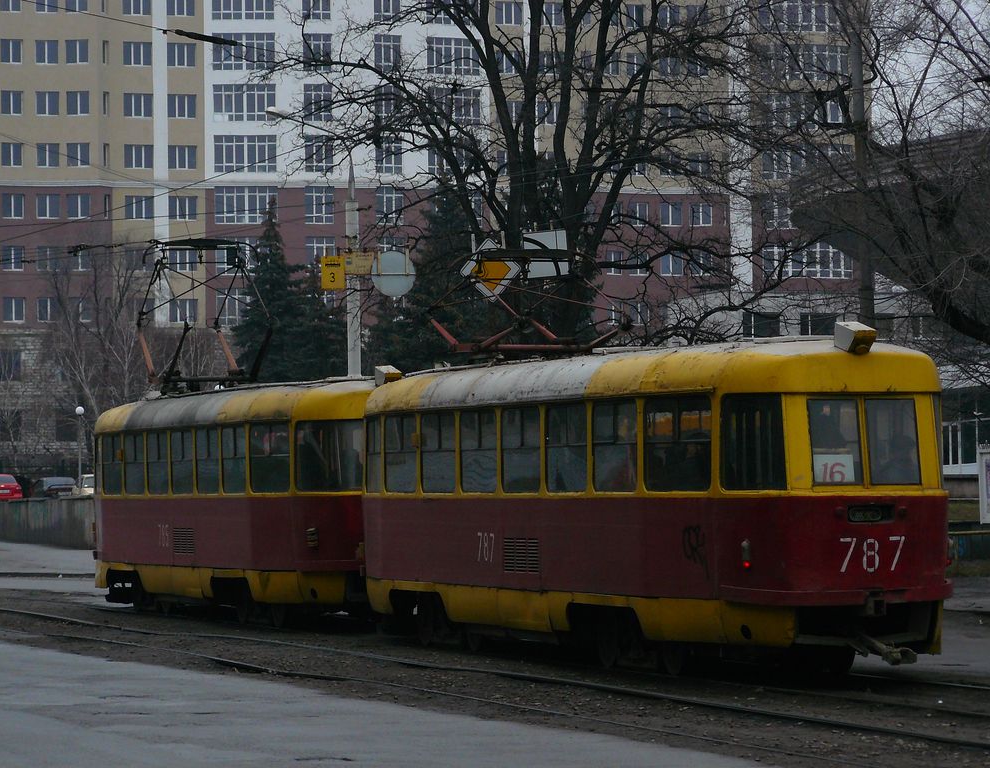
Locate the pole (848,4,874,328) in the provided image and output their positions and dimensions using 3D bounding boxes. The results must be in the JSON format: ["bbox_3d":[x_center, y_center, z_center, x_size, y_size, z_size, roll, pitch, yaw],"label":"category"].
[{"bbox_3d":[6.895,-1.660,79.000,0.330,10.700,0.330,-2,-1,0],"label":"pole"}]

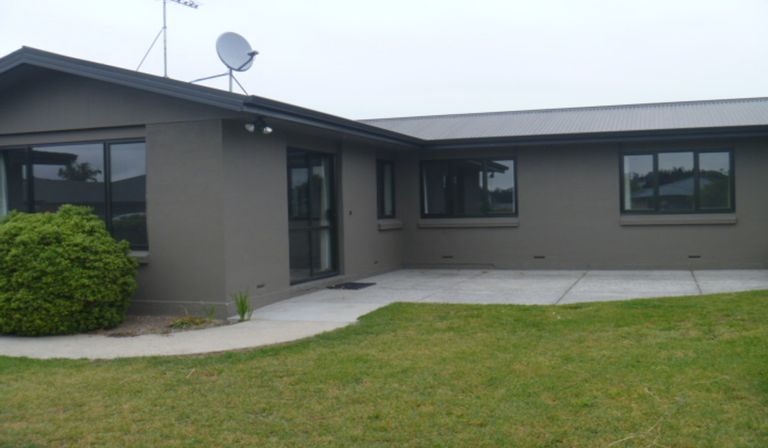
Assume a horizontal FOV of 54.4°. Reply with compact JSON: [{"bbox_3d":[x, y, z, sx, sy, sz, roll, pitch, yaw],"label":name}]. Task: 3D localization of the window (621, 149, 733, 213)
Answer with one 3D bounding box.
[{"bbox_3d":[5.557,-0.789,14.167,2.015,1.189,0.100,-1,1,20],"label":"window"}]

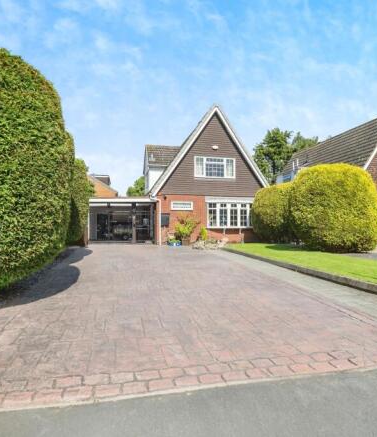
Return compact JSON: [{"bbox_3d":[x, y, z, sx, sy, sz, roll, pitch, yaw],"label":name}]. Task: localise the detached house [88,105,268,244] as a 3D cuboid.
[{"bbox_3d":[-1.304,-2.335,19.092,9.800,7.390,10.300,0,0,-15],"label":"detached house"}]

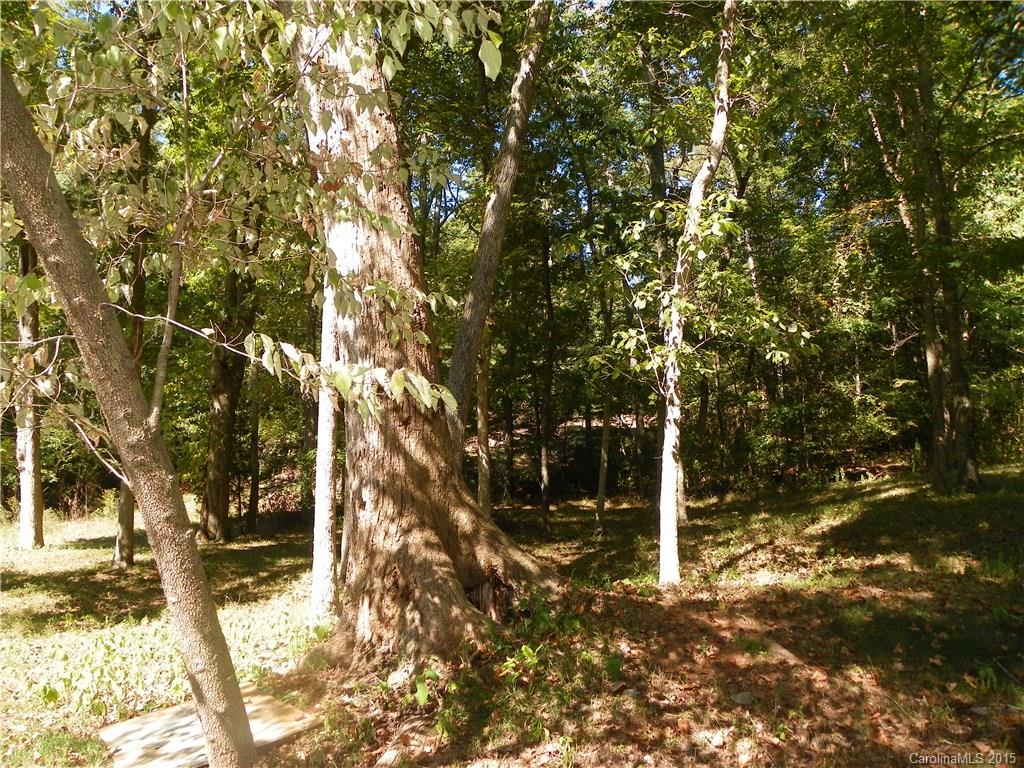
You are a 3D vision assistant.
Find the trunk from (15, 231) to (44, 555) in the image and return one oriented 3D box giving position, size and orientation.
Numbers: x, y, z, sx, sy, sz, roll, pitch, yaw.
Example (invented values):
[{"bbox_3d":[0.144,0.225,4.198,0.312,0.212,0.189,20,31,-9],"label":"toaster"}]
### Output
[{"bbox_3d":[-5.259,0.126,8.400,0.290,3.386,0.270,0,-1,0],"label":"trunk"}]

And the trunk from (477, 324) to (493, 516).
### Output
[{"bbox_3d":[-0.375,0.512,10.500,0.200,2.649,0.200,0,-1,0],"label":"trunk"}]

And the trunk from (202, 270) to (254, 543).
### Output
[{"bbox_3d":[-3.318,0.263,9.000,0.570,3.183,0.480,0,-1,0],"label":"trunk"}]

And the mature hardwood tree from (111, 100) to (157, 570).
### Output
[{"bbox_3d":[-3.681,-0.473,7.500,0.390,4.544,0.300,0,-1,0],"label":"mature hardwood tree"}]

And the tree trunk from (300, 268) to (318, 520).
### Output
[{"bbox_3d":[-2.686,0.126,10.200,0.230,3.475,0.220,0,-1,0],"label":"tree trunk"}]

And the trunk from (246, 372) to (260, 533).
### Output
[{"bbox_3d":[-3.294,0.873,9.800,0.170,2.039,0.160,0,-1,0],"label":"trunk"}]

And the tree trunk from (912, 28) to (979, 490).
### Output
[{"bbox_3d":[6.651,-1.910,11.800,0.950,7.088,0.650,0,-1,0],"label":"tree trunk"}]

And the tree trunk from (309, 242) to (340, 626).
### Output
[{"bbox_3d":[-1.316,0.355,5.400,0.210,2.696,0.200,0,-1,0],"label":"tree trunk"}]

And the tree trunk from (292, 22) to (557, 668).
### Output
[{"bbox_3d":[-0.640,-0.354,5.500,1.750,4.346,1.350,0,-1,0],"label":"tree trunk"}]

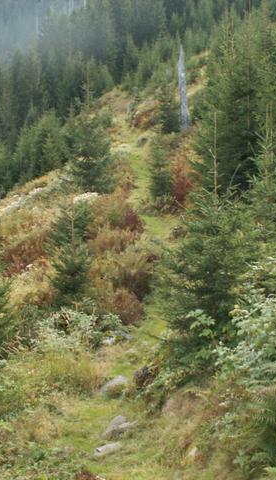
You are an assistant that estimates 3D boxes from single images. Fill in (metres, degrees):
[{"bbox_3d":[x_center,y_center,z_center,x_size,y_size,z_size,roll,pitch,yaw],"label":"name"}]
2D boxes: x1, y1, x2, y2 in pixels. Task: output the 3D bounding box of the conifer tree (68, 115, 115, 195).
[{"bbox_3d":[-1.581,-2.941,22.000,1.517,2.625,1.517,0,2,0],"label":"conifer tree"}]

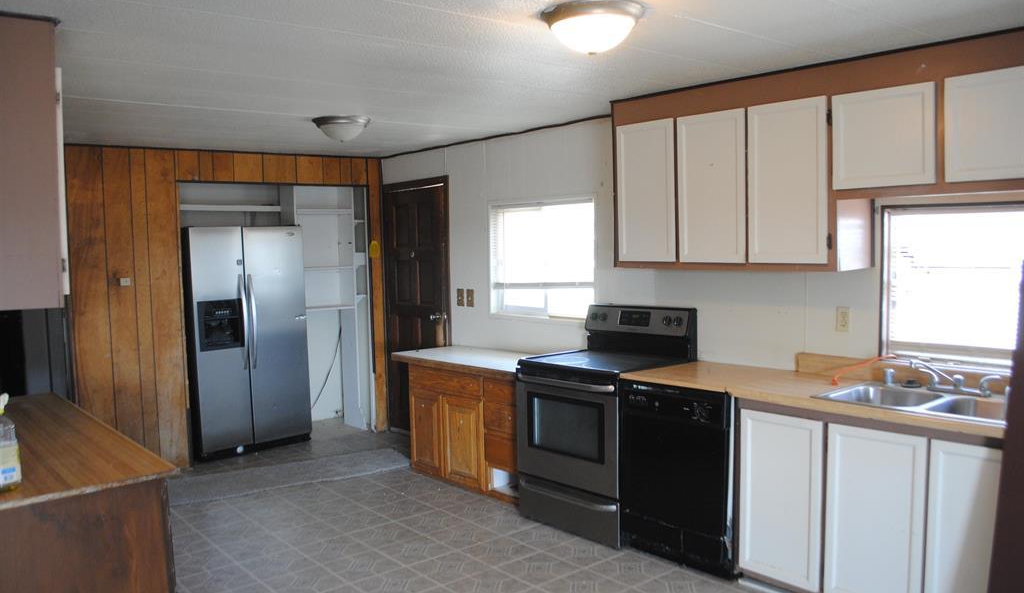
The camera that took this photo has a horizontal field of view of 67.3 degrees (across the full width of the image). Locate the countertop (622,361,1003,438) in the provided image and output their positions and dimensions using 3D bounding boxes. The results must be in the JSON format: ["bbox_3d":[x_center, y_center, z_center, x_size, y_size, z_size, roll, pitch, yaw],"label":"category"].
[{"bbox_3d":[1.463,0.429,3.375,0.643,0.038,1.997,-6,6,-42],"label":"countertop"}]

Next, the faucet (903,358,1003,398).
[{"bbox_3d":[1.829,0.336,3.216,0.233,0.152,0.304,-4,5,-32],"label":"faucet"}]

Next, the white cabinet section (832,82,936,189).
[{"bbox_3d":[1.512,-0.646,3.132,0.022,0.403,0.420,-6,6,-42],"label":"white cabinet section"}]

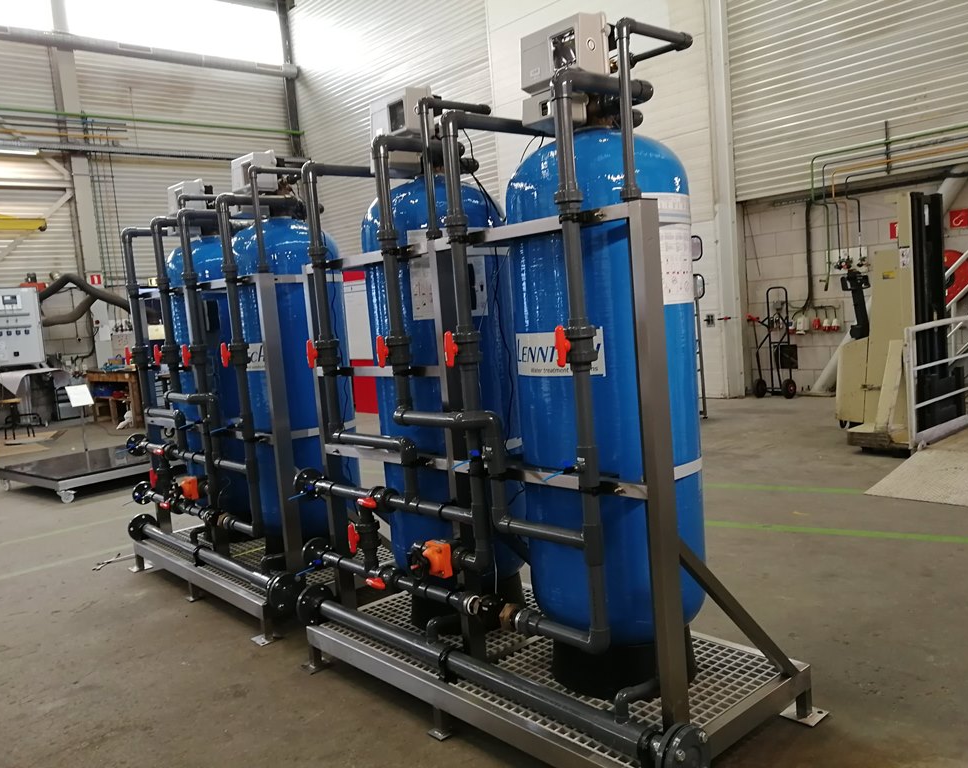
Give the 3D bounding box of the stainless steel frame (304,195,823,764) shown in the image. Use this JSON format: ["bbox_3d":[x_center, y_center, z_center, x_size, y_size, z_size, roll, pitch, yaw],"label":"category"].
[{"bbox_3d":[0.130,0.331,3.097,0.985,1.759,1.851,-9,7,-41],"label":"stainless steel frame"}]

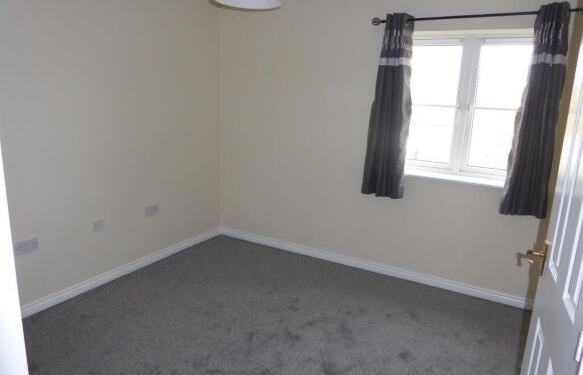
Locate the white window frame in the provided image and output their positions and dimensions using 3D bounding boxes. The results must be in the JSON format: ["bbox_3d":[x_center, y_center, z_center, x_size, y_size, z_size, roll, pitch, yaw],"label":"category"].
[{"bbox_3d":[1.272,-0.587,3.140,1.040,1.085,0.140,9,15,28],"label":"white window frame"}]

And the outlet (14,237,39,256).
[{"bbox_3d":[-1.690,0.380,2.698,0.014,0.086,0.146,9,15,28],"label":"outlet"}]

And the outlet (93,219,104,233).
[{"bbox_3d":[-1.434,0.294,3.142,0.014,0.087,0.087,9,15,28],"label":"outlet"}]

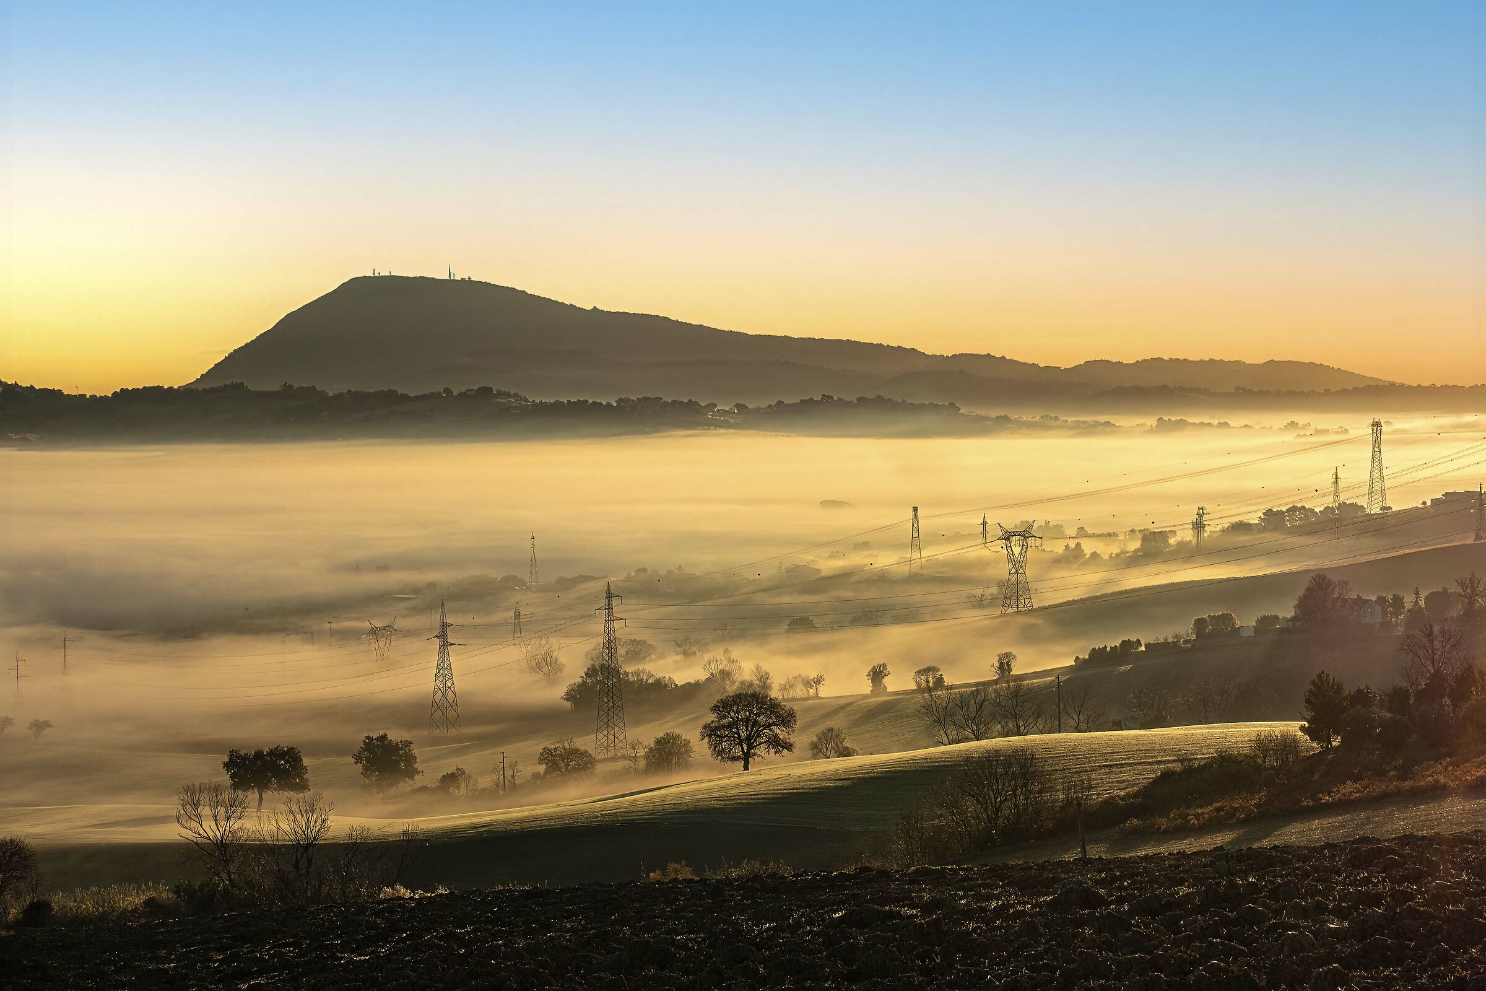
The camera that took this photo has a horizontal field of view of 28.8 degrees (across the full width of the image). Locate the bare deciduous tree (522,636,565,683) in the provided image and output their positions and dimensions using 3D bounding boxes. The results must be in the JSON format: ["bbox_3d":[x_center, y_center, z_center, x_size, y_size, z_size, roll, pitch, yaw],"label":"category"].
[{"bbox_3d":[-53.750,44.370,780.000,11.800,13.700,11.000,0,2,0],"label":"bare deciduous tree"}]

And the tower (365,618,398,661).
[{"bbox_3d":[-158.450,70.195,1270.000,8.500,32.000,19.500,2,3,38],"label":"tower"}]

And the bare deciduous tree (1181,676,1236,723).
[{"bbox_3d":[81.470,36.030,505.000,10.150,8.730,9.130,0,2,0],"label":"bare deciduous tree"}]

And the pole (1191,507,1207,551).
[{"bbox_3d":[197.640,14.820,1250.000,7.000,19.800,5.000,0,2,0],"label":"pole"}]

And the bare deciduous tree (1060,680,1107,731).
[{"bbox_3d":[53.660,33.290,455.000,7.310,8.780,6.580,0,2,0],"label":"bare deciduous tree"}]

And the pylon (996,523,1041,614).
[{"bbox_3d":[98.831,26.129,1040.000,19.500,33.000,8.500,-2,3,-40],"label":"pylon"}]

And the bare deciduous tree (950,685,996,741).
[{"bbox_3d":[35.890,34.050,450.000,7.230,9.130,6.510,0,2,0],"label":"bare deciduous tree"}]

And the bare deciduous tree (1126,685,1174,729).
[{"bbox_3d":[69.810,36.610,495.000,8.150,7.960,7.340,0,2,0],"label":"bare deciduous tree"}]

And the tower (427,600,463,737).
[{"bbox_3d":[-67.120,38.540,650.000,5.200,30.300,7.000,-2,3,-45],"label":"tower"}]

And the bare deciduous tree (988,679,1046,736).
[{"bbox_3d":[43.710,33.750,460.000,8.800,9.300,8.200,0,2,0],"label":"bare deciduous tree"}]

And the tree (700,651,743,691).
[{"bbox_3d":[-5.420,43.380,710.000,9.900,10.700,9.000,0,2,0],"label":"tree"}]

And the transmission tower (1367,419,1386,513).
[{"bbox_3d":[296.180,-13.840,1350.000,9.000,44.000,17.000,1,2,19],"label":"transmission tower"}]

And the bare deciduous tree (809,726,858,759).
[{"bbox_3d":[14.670,39.860,465.000,7.850,5.700,7.060,0,2,0],"label":"bare deciduous tree"}]

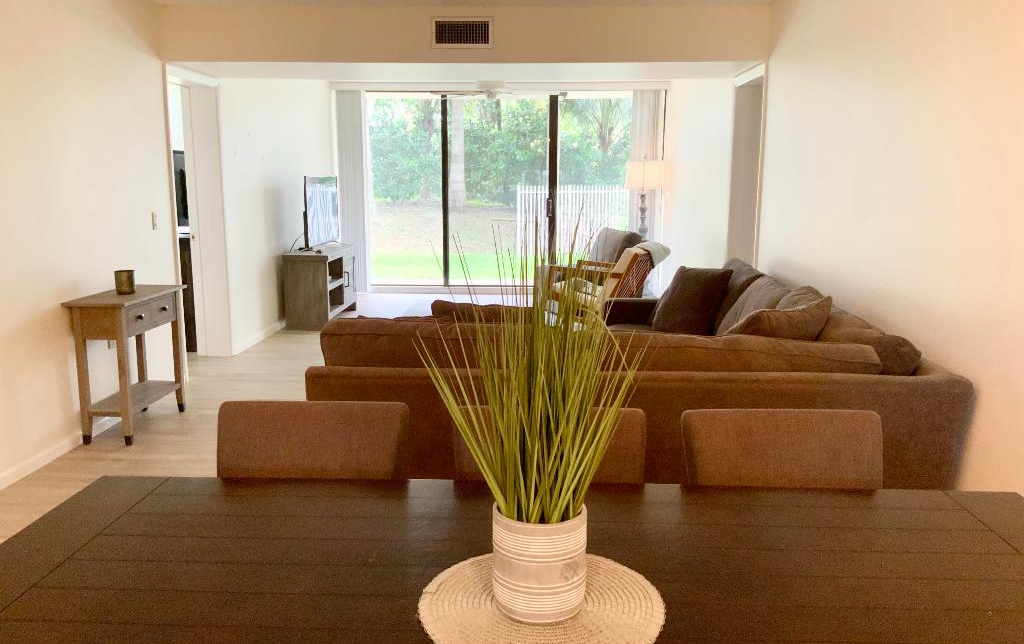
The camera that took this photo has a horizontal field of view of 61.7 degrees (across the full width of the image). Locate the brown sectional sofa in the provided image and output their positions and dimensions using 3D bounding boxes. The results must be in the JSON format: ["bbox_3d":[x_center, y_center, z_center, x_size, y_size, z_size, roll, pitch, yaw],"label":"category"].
[{"bbox_3d":[0.437,0.244,4.181,2.155,0.920,2.820,0,10,2],"label":"brown sectional sofa"}]

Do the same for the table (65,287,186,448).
[{"bbox_3d":[-2.100,0.219,4.773,0.334,0.757,0.757,0,10,2],"label":"table"}]

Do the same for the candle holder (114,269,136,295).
[{"bbox_3d":[-2.124,-0.218,4.719,0.107,0.122,0.107,0,10,2],"label":"candle holder"}]

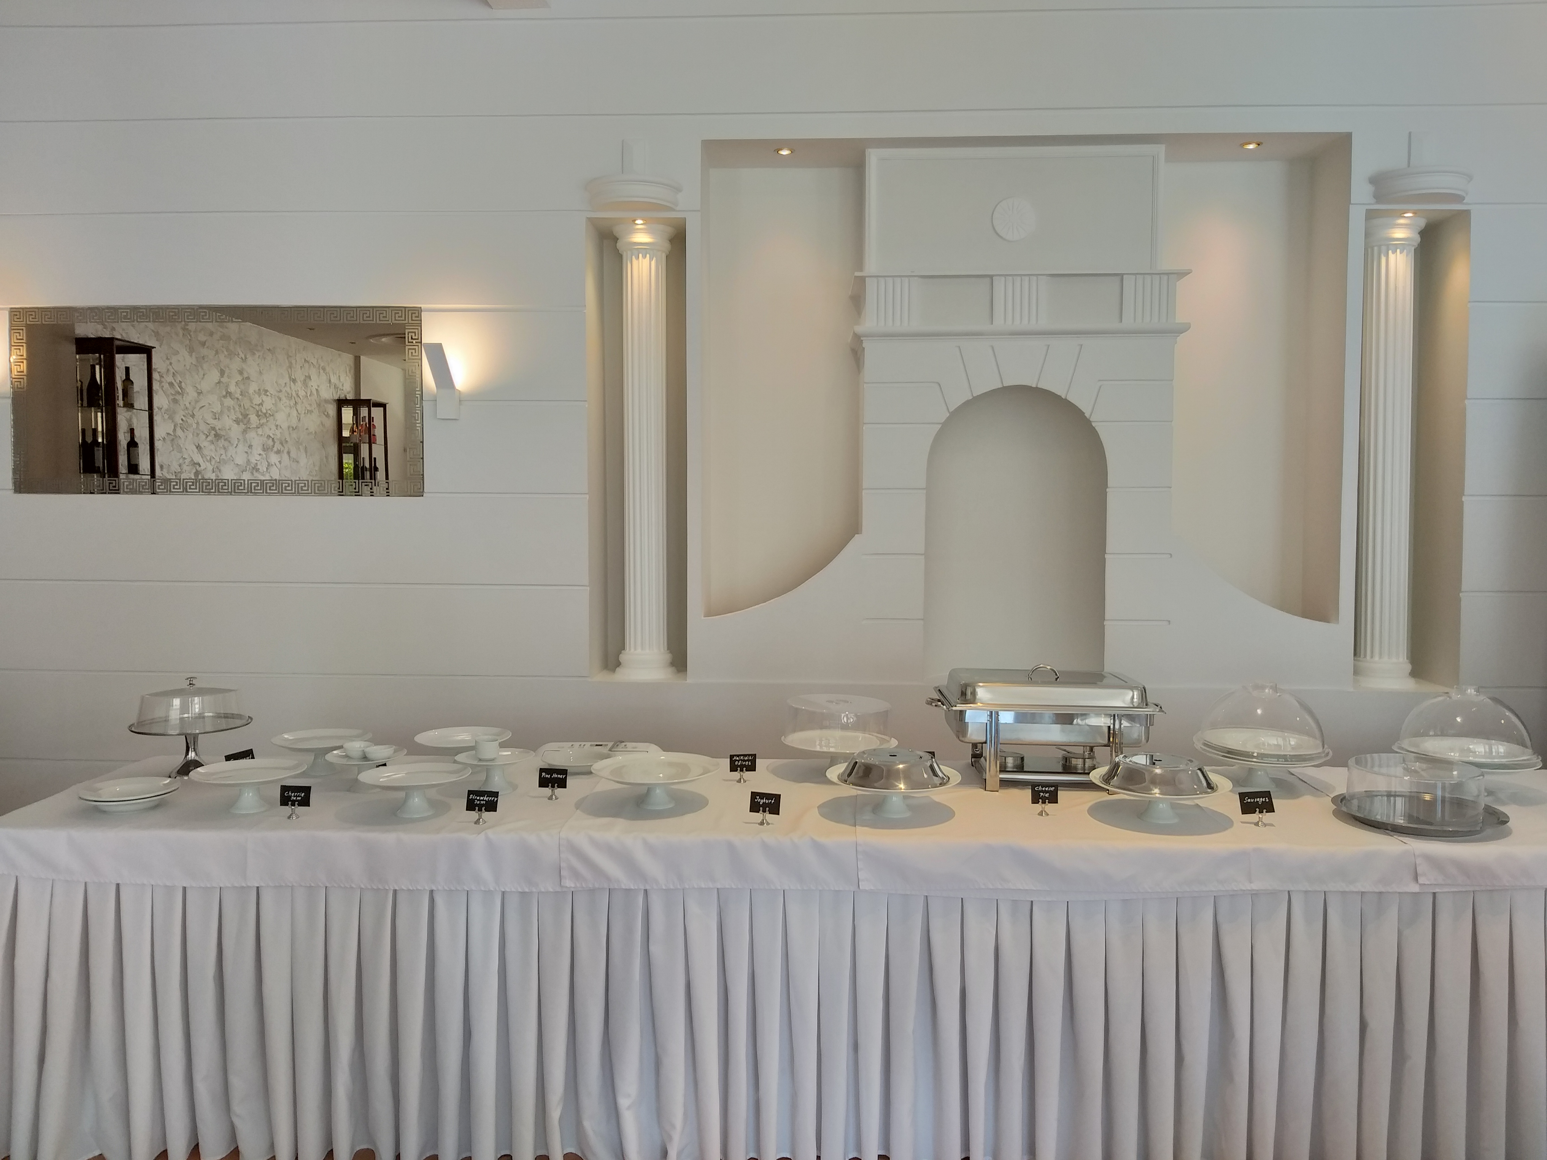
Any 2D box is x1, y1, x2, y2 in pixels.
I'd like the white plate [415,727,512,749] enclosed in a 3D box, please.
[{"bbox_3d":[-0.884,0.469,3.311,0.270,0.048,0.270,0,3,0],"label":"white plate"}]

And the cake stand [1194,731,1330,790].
[{"bbox_3d":[1.272,0.497,3.041,0.325,0.095,0.325,0,3,3],"label":"cake stand"}]

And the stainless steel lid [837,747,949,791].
[{"bbox_3d":[0.284,0.447,2.760,0.265,0.058,0.265,0,3,3],"label":"stainless steel lid"}]

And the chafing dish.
[{"bbox_3d":[0.752,0.392,3.201,0.640,0.318,0.362,0,3,4],"label":"chafing dish"}]

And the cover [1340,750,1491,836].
[{"bbox_3d":[1.536,0.507,2.789,0.288,0.113,0.288,0,3,0],"label":"cover"}]

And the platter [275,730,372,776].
[{"bbox_3d":[-1.282,0.497,3.291,0.272,0.100,0.272,0,3,0],"label":"platter"}]

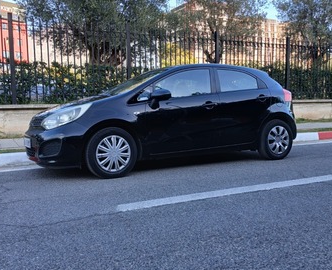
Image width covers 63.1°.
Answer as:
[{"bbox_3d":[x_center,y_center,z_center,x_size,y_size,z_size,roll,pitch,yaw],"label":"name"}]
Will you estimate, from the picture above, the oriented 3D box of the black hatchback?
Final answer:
[{"bbox_3d":[0.105,-0.328,4.297,4.045,1.455,1.740,-3,5,-24],"label":"black hatchback"}]

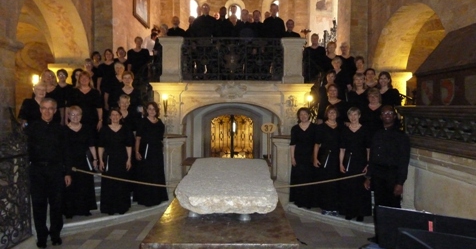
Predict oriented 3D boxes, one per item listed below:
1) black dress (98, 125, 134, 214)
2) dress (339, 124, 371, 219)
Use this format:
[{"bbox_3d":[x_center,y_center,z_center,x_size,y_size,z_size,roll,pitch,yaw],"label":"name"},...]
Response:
[{"bbox_3d":[-1.859,0.696,5.260,0.530,1.360,0.360,-1,3,-20],"label":"black dress"},{"bbox_3d":[1.736,0.687,5.080,0.500,1.370,0.350,1,3,18],"label":"dress"}]

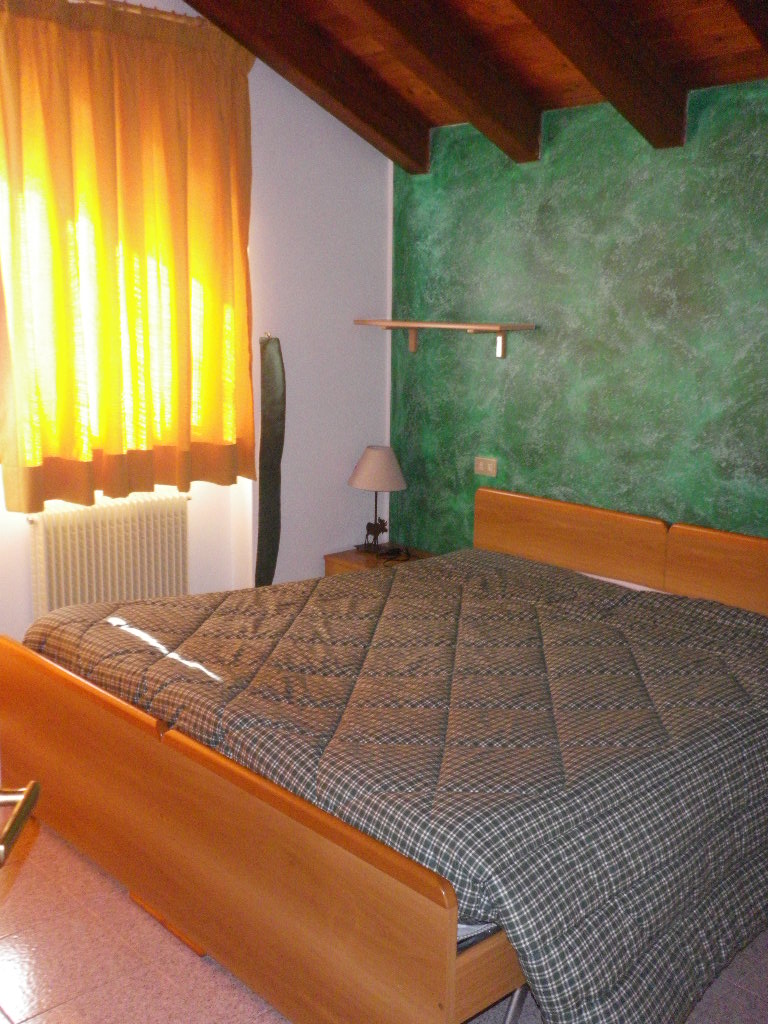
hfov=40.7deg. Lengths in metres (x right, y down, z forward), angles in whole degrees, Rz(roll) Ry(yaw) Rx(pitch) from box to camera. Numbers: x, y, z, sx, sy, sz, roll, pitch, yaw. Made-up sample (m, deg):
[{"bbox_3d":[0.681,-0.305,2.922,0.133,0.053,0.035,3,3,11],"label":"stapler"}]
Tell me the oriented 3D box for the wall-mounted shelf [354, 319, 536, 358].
[{"bbox_3d":[0.232,-0.713,4.252,0.200,0.130,0.820,-10,15,-42],"label":"wall-mounted shelf"}]

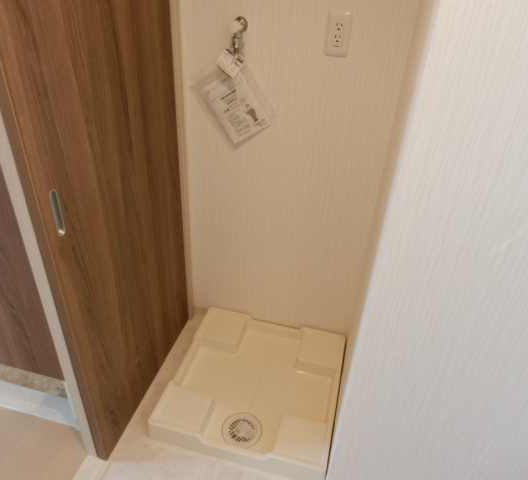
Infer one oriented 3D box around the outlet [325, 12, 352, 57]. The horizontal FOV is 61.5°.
[{"bbox_3d":[0.227,-0.622,1.352,0.070,0.120,0.012,10,34,11],"label":"outlet"}]

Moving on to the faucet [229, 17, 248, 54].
[{"bbox_3d":[-0.085,-0.640,1.397,0.052,0.110,0.078,10,34,11],"label":"faucet"}]

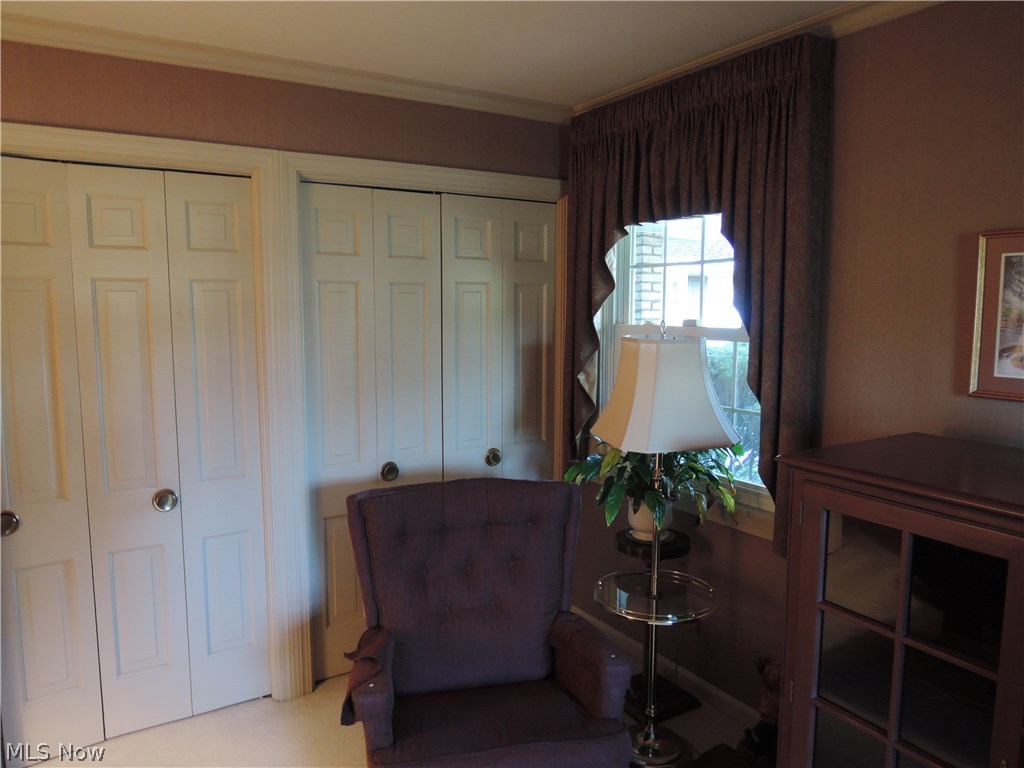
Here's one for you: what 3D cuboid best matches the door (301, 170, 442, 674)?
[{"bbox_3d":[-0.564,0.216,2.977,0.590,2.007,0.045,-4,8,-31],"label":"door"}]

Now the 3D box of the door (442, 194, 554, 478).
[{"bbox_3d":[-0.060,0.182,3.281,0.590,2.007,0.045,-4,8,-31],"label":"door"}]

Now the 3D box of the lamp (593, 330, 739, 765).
[{"bbox_3d":[0.484,0.553,2.393,0.450,1.520,0.450,-2,7,-15],"label":"lamp"}]

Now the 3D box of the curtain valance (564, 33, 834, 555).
[{"bbox_3d":[0.605,-0.304,2.731,0.150,1.630,1.230,-4,8,-31],"label":"curtain valance"}]

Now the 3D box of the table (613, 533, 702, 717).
[{"bbox_3d":[0.555,0.934,2.784,0.290,0.670,0.290,0,7,0],"label":"table"}]

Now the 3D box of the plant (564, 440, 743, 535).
[{"bbox_3d":[0.521,0.401,2.691,0.500,0.410,0.600,-4,8,-31],"label":"plant"}]

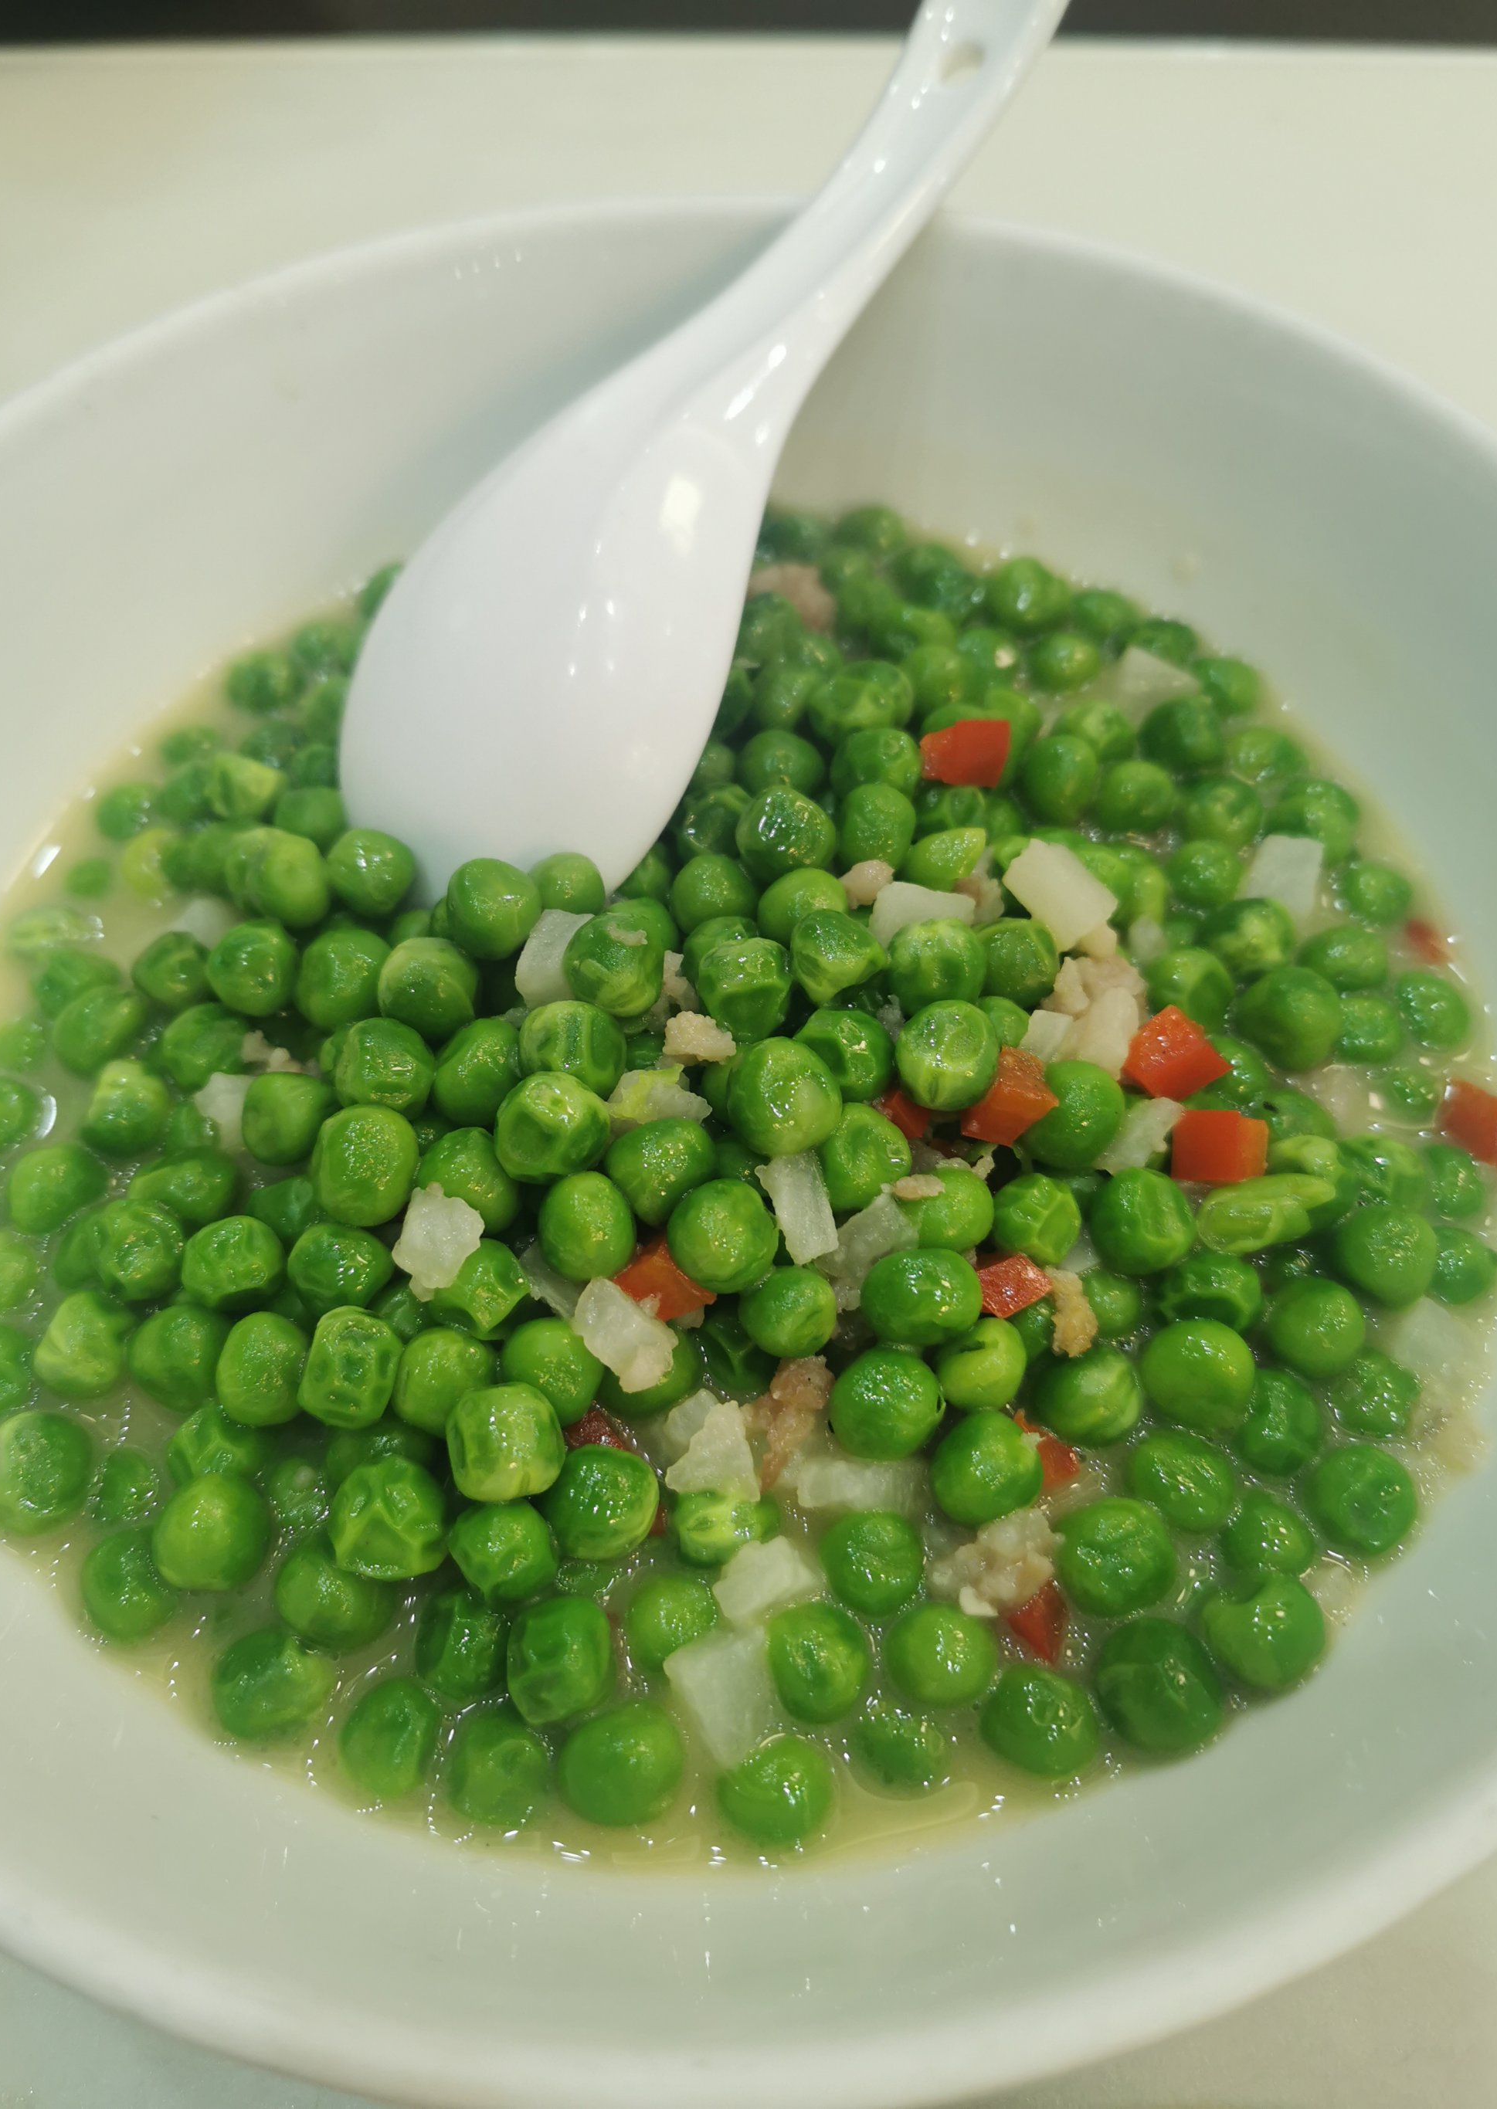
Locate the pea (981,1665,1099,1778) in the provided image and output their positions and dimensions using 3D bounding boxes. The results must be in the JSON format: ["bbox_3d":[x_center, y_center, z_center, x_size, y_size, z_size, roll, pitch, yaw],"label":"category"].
[{"bbox_3d":[0.024,0.054,0.134,0.009,0.009,0.009,-1,58,0],"label":"pea"}]

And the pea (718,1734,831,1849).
[{"bbox_3d":[0.002,0.057,0.126,0.009,0.009,0.008,-1,58,0],"label":"pea"}]

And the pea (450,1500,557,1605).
[{"bbox_3d":[-0.020,0.039,0.131,0.009,0.009,0.009,-1,58,0],"label":"pea"}]

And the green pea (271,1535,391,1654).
[{"bbox_3d":[-0.035,0.045,0.139,0.010,0.010,0.010,-2,58,0],"label":"green pea"}]

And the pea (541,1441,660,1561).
[{"bbox_3d":[-0.012,0.035,0.129,0.009,0.009,0.009,-1,58,0],"label":"pea"}]

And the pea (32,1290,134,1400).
[{"bbox_3d":[-0.059,0.026,0.145,0.009,0.009,0.009,0,58,0],"label":"pea"}]

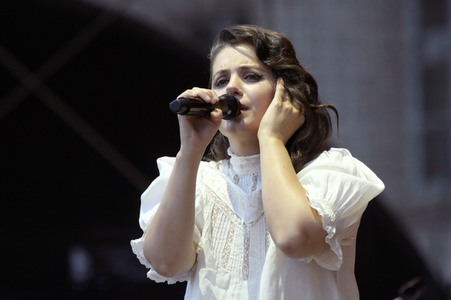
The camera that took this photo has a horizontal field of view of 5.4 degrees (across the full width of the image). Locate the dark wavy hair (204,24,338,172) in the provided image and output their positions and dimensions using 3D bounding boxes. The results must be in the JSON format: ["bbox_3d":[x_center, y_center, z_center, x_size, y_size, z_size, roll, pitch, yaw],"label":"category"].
[{"bbox_3d":[0.086,-0.100,9.250,0.235,0.270,0.225,-5,-11,28],"label":"dark wavy hair"}]

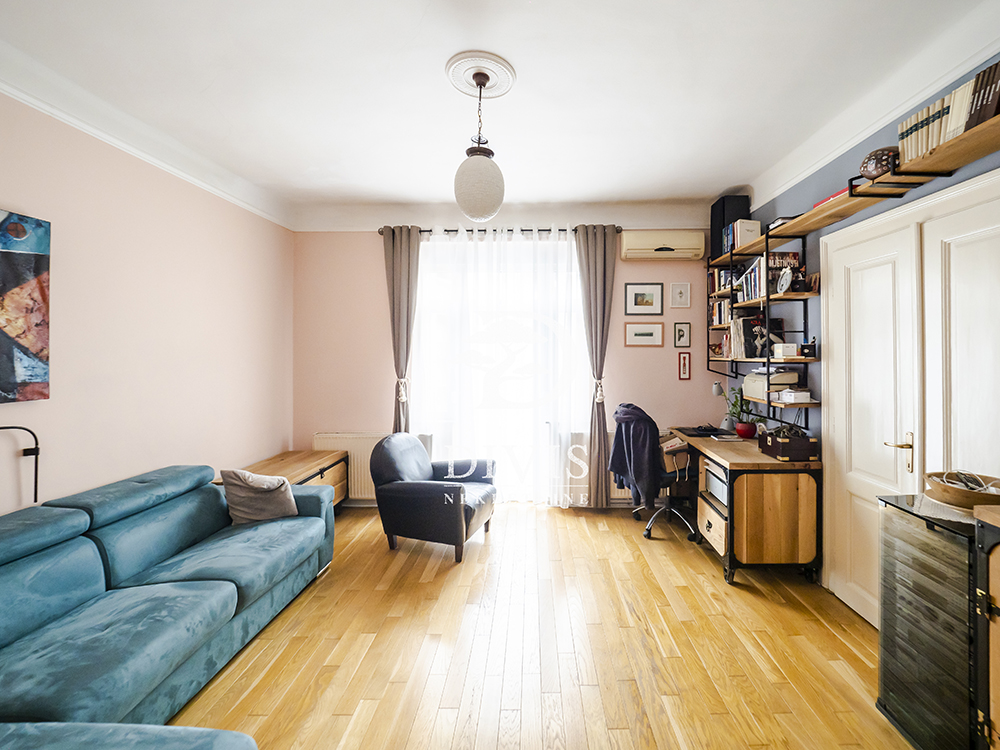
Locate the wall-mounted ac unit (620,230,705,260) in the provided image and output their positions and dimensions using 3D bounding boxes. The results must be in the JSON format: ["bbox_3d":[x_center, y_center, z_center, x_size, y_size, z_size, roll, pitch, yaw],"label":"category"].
[{"bbox_3d":[1.522,-1.205,3.810,0.755,0.255,0.190,0,2,3],"label":"wall-mounted ac unit"}]

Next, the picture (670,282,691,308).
[{"bbox_3d":[1.754,-0.769,3.920,0.195,0.242,0.022,0,1,3],"label":"picture"}]

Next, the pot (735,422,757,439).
[{"bbox_3d":[2.075,0.470,3.410,0.160,0.130,0.160,0,2,3],"label":"pot"}]

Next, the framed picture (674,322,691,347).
[{"bbox_3d":[1.773,-0.383,3.920,0.154,0.244,0.022,0,1,3],"label":"framed picture"}]

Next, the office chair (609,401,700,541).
[{"bbox_3d":[1.351,0.780,3.430,0.630,1.040,0.600,0,2,-13],"label":"office chair"}]

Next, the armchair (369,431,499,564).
[{"bbox_3d":[-0.537,0.915,3.308,0.834,0.854,0.696,1,2,20],"label":"armchair"}]

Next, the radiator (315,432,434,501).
[{"bbox_3d":[-1.206,0.874,3.840,1.120,0.630,0.110,0,1,3],"label":"radiator"}]

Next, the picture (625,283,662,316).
[{"bbox_3d":[1.386,-0.729,3.885,0.370,0.318,0.025,0,2,3],"label":"picture"}]

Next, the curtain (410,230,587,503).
[{"bbox_3d":[0.005,-0.075,3.810,1.740,2.630,0.120,0,1,2],"label":"curtain"}]

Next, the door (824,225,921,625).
[{"bbox_3d":[2.060,0.316,2.244,0.060,2.140,0.580,0,2,4],"label":"door"}]

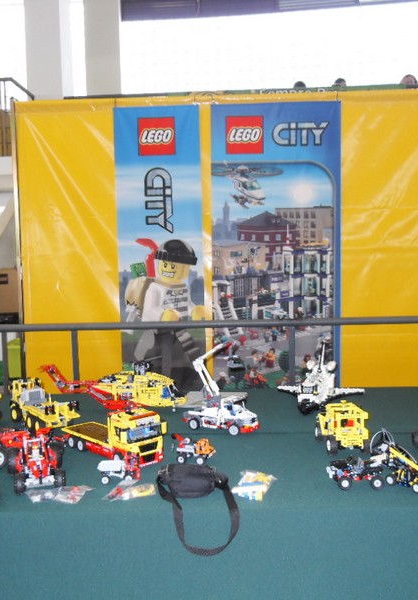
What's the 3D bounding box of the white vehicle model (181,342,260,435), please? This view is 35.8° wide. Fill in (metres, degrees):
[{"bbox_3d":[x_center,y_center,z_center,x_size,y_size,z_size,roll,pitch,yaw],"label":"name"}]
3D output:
[{"bbox_3d":[0.043,0.330,2.463,0.281,0.329,0.102,1,5,32],"label":"white vehicle model"}]

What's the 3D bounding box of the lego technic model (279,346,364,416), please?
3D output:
[{"bbox_3d":[0.467,0.331,2.817,0.378,0.256,0.419,0,4,19],"label":"lego technic model"}]

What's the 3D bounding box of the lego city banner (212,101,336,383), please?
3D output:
[{"bbox_3d":[0.415,-0.233,3.893,0.771,1.880,0.020,-1,3,2],"label":"lego city banner"}]

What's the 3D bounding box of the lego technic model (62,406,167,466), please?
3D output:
[{"bbox_3d":[-0.331,0.439,2.220,0.153,0.164,0.409,-5,6,-43],"label":"lego technic model"}]

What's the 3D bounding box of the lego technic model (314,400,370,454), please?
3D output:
[{"bbox_3d":[0.435,0.417,2.132,0.130,0.135,0.230,-2,3,-4],"label":"lego technic model"}]

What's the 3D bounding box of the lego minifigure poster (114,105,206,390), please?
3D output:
[{"bbox_3d":[-0.293,-0.222,3.921,0.510,1.880,0.020,-1,3,2],"label":"lego minifigure poster"}]

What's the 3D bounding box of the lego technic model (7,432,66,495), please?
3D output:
[{"bbox_3d":[-0.531,0.478,1.992,0.164,0.128,0.256,-3,4,-17],"label":"lego technic model"}]

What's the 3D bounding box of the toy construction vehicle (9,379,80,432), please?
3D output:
[{"bbox_3d":[-0.667,0.417,2.596,0.164,0.167,0.399,-4,5,-33],"label":"toy construction vehicle"}]

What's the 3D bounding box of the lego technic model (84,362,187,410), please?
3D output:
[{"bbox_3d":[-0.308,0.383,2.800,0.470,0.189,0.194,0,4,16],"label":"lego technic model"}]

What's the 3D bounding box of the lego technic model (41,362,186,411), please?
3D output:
[{"bbox_3d":[-0.400,0.383,2.825,0.644,0.189,0.194,0,4,16],"label":"lego technic model"}]

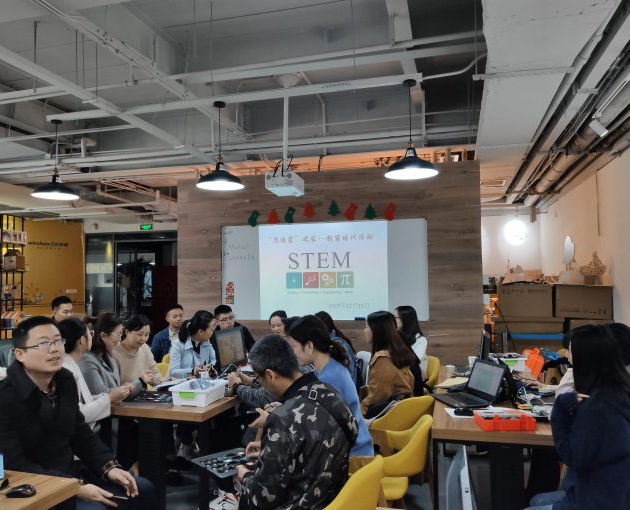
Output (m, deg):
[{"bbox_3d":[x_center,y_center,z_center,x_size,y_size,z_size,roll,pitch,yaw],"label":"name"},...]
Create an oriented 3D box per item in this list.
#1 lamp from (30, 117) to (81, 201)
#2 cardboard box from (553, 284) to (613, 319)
[{"bbox_3d":[-2.268,-0.840,4.646,0.387,0.690,0.387,-2,-3,15],"label":"lamp"},{"bbox_3d":[2.870,0.503,5.746,0.550,0.341,0.400,-2,-3,14],"label":"cardboard box"}]

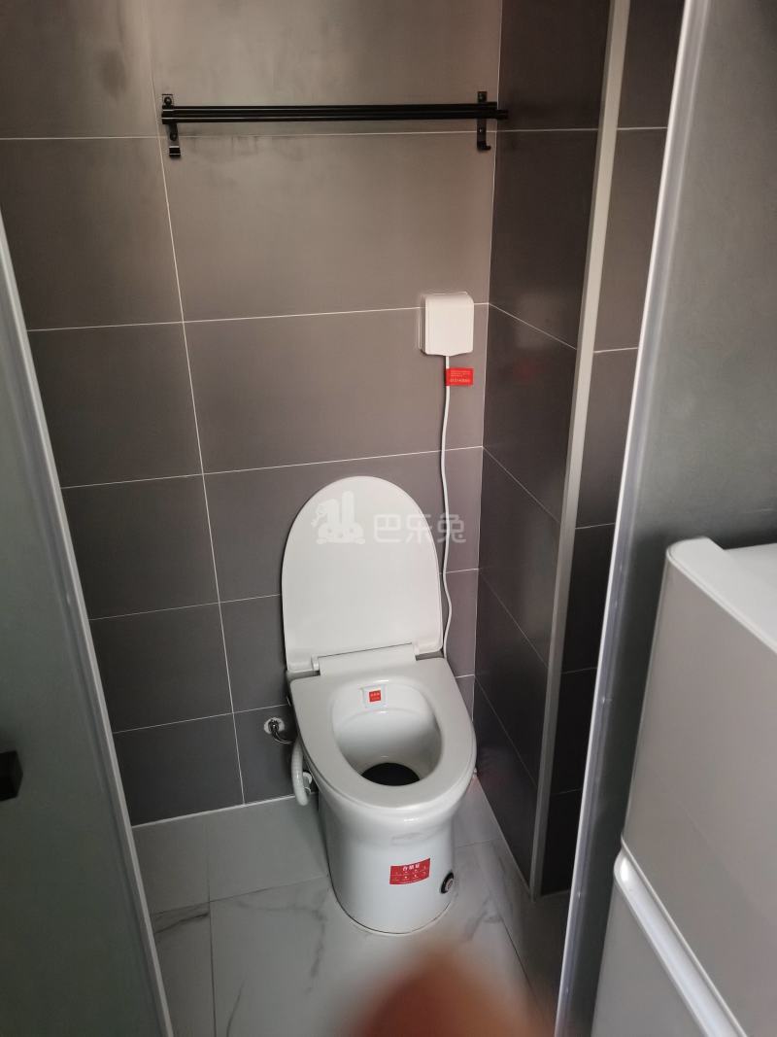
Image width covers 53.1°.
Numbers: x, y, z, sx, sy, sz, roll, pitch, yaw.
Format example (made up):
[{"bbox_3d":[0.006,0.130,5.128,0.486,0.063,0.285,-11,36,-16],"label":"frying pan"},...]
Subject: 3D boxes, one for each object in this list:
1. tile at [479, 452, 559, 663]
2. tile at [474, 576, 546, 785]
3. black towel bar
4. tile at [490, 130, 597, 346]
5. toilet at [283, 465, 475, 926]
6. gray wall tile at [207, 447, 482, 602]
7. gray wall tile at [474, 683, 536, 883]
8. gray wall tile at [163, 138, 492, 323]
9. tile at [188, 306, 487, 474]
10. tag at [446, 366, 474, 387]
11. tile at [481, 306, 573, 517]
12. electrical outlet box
[{"bbox_3d":[0.254,0.062,1.560,0.010,0.300,0.378,-7,27,-12],"label":"tile"},{"bbox_3d":[0.259,0.331,1.692,0.010,0.300,0.378,-7,27,-12],"label":"tile"},{"bbox_3d":[-0.082,-0.656,1.294,0.568,0.094,0.080,-7,27,-11],"label":"black towel bar"},{"bbox_3d":[0.246,-0.477,1.296,0.010,0.300,0.378,-7,27,-12],"label":"tile"},{"bbox_3d":[-0.005,0.393,1.592,0.365,0.855,0.480,-6,26,-10],"label":"toilet"},{"bbox_3d":[-0.081,0.012,1.675,0.587,0.300,0.010,-7,26,-12],"label":"gray wall tile"},{"bbox_3d":[0.263,0.596,1.822,0.010,0.290,0.378,-7,27,-12],"label":"gray wall tile"},{"bbox_3d":[-0.090,-0.525,1.405,0.585,0.300,0.010,-7,27,-11],"label":"gray wall tile"},{"bbox_3d":[-0.086,-0.256,1.538,0.585,0.300,0.010,-7,27,-11],"label":"tile"},{"bbox_3d":[0.143,-0.285,1.566,0.060,0.037,0.005,-7,27,-11],"label":"tag"},{"bbox_3d":[0.250,-0.207,1.428,0.010,0.300,0.378,-7,27,-12],"label":"tile"},{"bbox_3d":[0.112,-0.373,1.498,0.095,0.112,0.050,-7,27,-11],"label":"electrical outlet box"}]

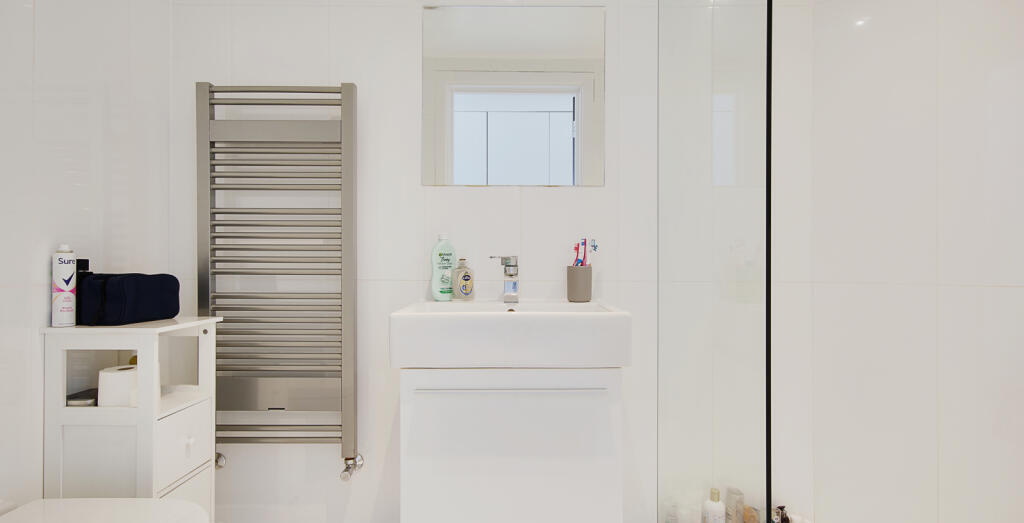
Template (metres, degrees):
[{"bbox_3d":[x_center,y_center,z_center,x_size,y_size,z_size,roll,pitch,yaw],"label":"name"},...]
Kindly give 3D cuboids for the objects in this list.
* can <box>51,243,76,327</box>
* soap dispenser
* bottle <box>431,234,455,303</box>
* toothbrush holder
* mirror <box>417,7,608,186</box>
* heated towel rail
[{"bbox_3d":[-1.089,0.060,1.318,0.048,0.200,0.048,0,0,37],"label":"can"},{"bbox_3d":[-0.153,0.060,1.705,0.071,0.134,0.044,0,0,-12],"label":"soap dispenser"},{"bbox_3d":[-0.219,0.021,1.725,0.076,0.212,0.046,0,0,-5],"label":"bottle"},{"bbox_3d":[0.212,0.070,1.705,0.077,0.112,0.077,0,0,0],"label":"toothbrush holder"},{"bbox_3d":[0.005,-0.539,1.770,0.598,0.592,0.015,0,0,0],"label":"mirror"},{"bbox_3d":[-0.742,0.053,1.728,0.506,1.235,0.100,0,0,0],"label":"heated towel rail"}]

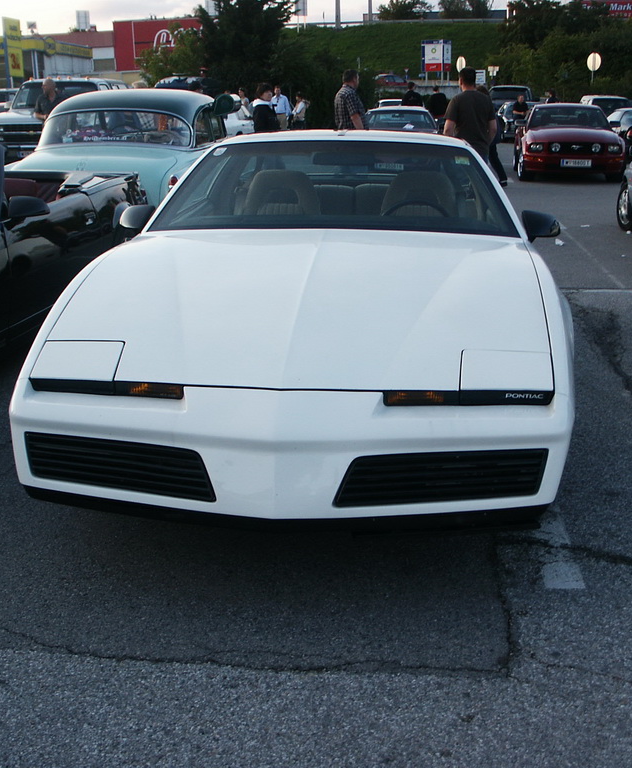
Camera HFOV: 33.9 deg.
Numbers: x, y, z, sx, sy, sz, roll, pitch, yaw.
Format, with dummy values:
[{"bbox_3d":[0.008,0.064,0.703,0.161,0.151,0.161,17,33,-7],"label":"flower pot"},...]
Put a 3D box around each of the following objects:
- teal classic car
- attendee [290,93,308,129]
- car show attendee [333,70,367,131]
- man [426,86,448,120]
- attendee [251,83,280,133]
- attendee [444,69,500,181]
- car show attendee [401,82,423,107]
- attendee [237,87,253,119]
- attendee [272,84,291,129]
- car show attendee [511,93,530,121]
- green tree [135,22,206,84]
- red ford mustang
[{"bbox_3d":[-1.758,-2.257,10.911,1.890,1.580,4.950,0,15,6],"label":"teal classic car"},{"bbox_3d":[-0.421,-6.719,26.708,0.360,1.550,0.470,-5,16,-17],"label":"attendee"},{"bbox_3d":[0.403,-2.653,11.831,0.330,1.790,0.500,-12,18,-35],"label":"car show attendee"},{"bbox_3d":[3.228,-7.109,27.728,0.530,1.700,0.330,1,16,5],"label":"man"},{"bbox_3d":[-0.745,-3.568,15.219,0.350,1.630,0.500,9,18,29],"label":"attendee"},{"bbox_3d":[1.658,-2.498,11.231,0.560,1.790,0.330,-1,15,0],"label":"attendee"},{"bbox_3d":[2.346,-6.420,25.229,0.520,1.780,0.330,0,15,6],"label":"car show attendee"},{"bbox_3d":[-1.829,-6.803,26.718,0.330,1.620,0.470,-9,18,-29],"label":"attendee"},{"bbox_3d":[-0.807,-6.043,24.231,0.500,1.790,0.320,2,15,11],"label":"attendee"},{"bbox_3d":[5.870,-7.413,29.719,0.500,1.700,0.360,-1,15,0],"label":"car show attendee"},{"bbox_3d":[-5.090,-10.926,37.551,2.800,4.100,2.800,0,16,0],"label":"green tree"},{"bbox_3d":[4.897,-4.804,20.365,1.880,1.390,4.770,1,15,8],"label":"red ford mustang"}]

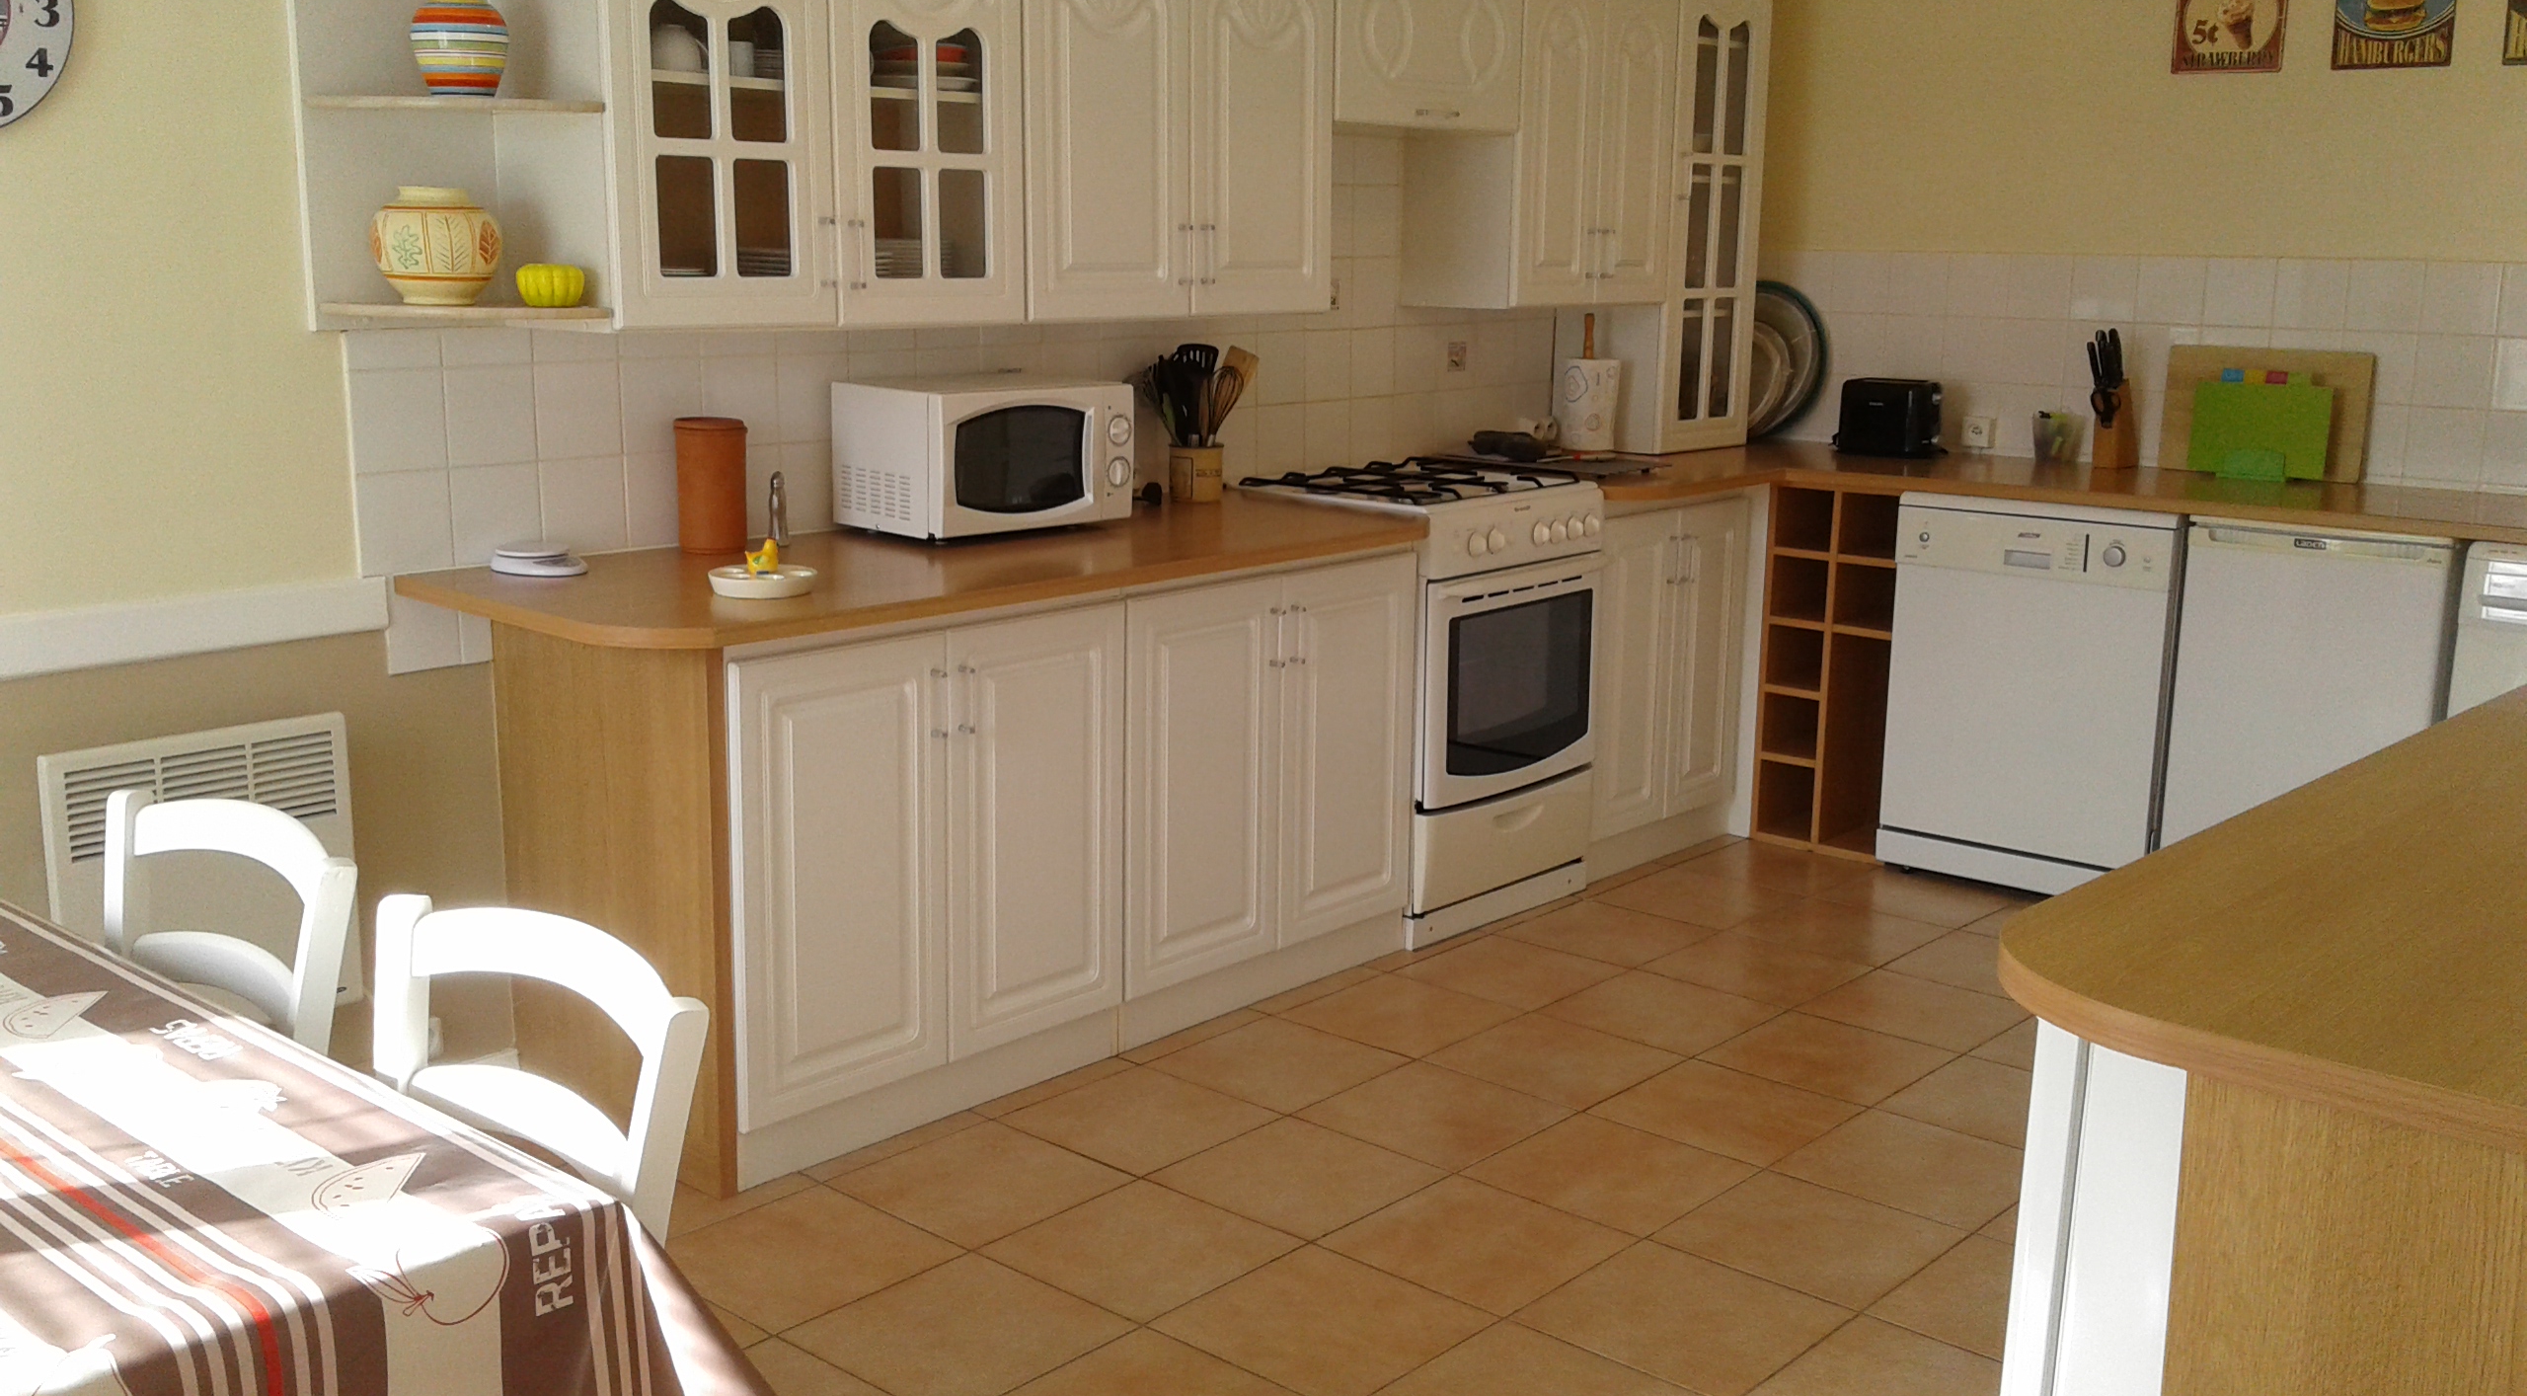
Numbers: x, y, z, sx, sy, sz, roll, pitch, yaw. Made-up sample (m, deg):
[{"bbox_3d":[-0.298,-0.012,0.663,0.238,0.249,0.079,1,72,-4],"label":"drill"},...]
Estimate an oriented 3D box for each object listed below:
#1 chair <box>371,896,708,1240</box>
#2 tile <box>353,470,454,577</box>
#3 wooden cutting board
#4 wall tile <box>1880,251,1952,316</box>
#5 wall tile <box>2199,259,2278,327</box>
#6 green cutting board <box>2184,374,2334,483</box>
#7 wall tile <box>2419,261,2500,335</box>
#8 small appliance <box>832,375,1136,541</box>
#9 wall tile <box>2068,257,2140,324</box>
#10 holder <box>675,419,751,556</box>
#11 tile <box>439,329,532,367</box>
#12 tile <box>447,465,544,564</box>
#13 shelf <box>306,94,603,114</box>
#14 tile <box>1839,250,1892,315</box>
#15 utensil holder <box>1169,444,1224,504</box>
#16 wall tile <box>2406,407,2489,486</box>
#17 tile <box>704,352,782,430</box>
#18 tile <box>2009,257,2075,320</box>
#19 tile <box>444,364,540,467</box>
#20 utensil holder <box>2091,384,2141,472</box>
[{"bbox_3d":[-0.709,0.637,1.571,0.430,0.850,0.450,10,15,42],"label":"chair"},{"bbox_3d":[-1.315,-0.272,3.243,0.010,0.151,0.143,11,16,42],"label":"tile"},{"bbox_3d":[2.319,-0.658,4.894,0.430,0.292,0.020,11,4,38],"label":"wooden cutting board"},{"bbox_3d":[1.625,-1.024,5.237,0.150,0.155,0.010,9,14,38],"label":"wall tile"},{"bbox_3d":[2.211,-0.917,4.784,0.151,0.151,0.010,11,16,42],"label":"wall tile"},{"bbox_3d":[2.200,-0.590,4.663,0.290,0.205,0.020,11,16,42],"label":"green cutting board"},{"bbox_3d":[2.548,-0.849,4.477,0.151,0.151,0.010,11,16,42],"label":"wall tile"},{"bbox_3d":[-0.524,-0.460,3.969,0.435,0.262,0.355,-11,15,-42],"label":"small appliance"},{"bbox_3d":[1.974,-0.958,4.957,0.150,0.155,0.010,9,14,38],"label":"wall tile"},{"bbox_3d":[-0.908,-0.350,3.498,0.125,0.210,0.125,11,16,42],"label":"holder"},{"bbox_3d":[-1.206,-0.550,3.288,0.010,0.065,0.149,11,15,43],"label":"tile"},{"bbox_3d":[-1.226,-0.295,3.382,0.010,0.154,0.152,12,17,42],"label":"tile"},{"bbox_3d":[-1.161,-0.852,3.045,0.300,0.020,0.280,11,15,43],"label":"shelf"},{"bbox_3d":[1.550,-1.069,5.452,0.150,0.155,0.010,10,15,42],"label":"tile"},{"bbox_3d":[-0.138,-0.460,4.291,0.108,0.112,0.108,1,13,0],"label":"utensil holder"},{"bbox_3d":[2.546,-0.549,4.542,0.151,0.151,0.010,11,16,42],"label":"wall tile"},{"bbox_3d":[-0.895,-0.509,3.621,0.010,0.155,0.149,11,15,43],"label":"tile"},{"bbox_3d":[1.916,-1.014,5.208,0.154,0.154,0.010,11,16,38],"label":"tile"},{"bbox_3d":[-1.213,-0.444,3.316,0.010,0.151,0.151,11,16,42],"label":"tile"},{"bbox_3d":[2.053,-0.653,5.048,0.105,0.198,0.069,-9,16,-38],"label":"utensil holder"}]

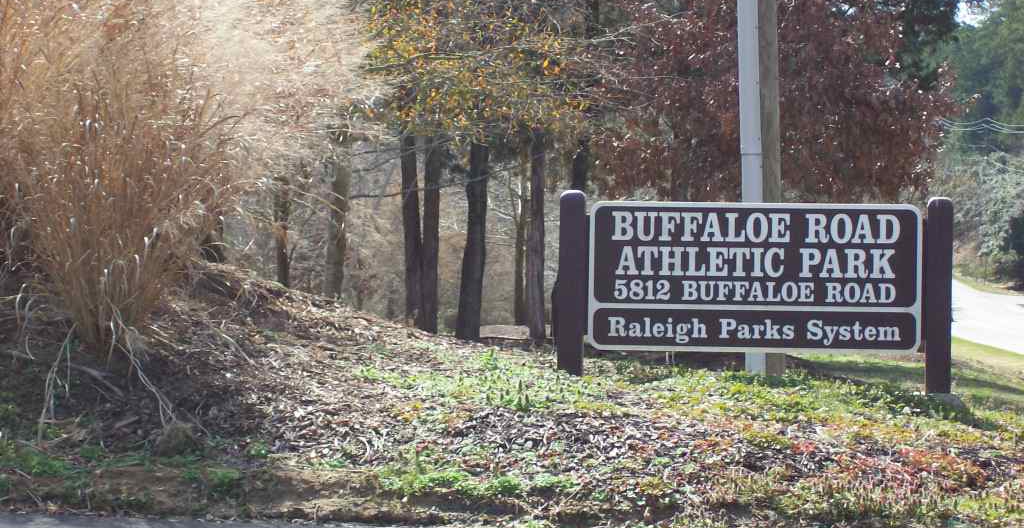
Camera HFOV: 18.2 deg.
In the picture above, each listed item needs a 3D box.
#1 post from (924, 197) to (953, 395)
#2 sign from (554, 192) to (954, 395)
[{"bbox_3d":[3.109,0.229,23.250,0.185,1.438,0.185,0,0,0],"label":"post"},{"bbox_3d":[1.778,0.211,23.250,2.861,1.452,0.190,0,0,0],"label":"sign"}]

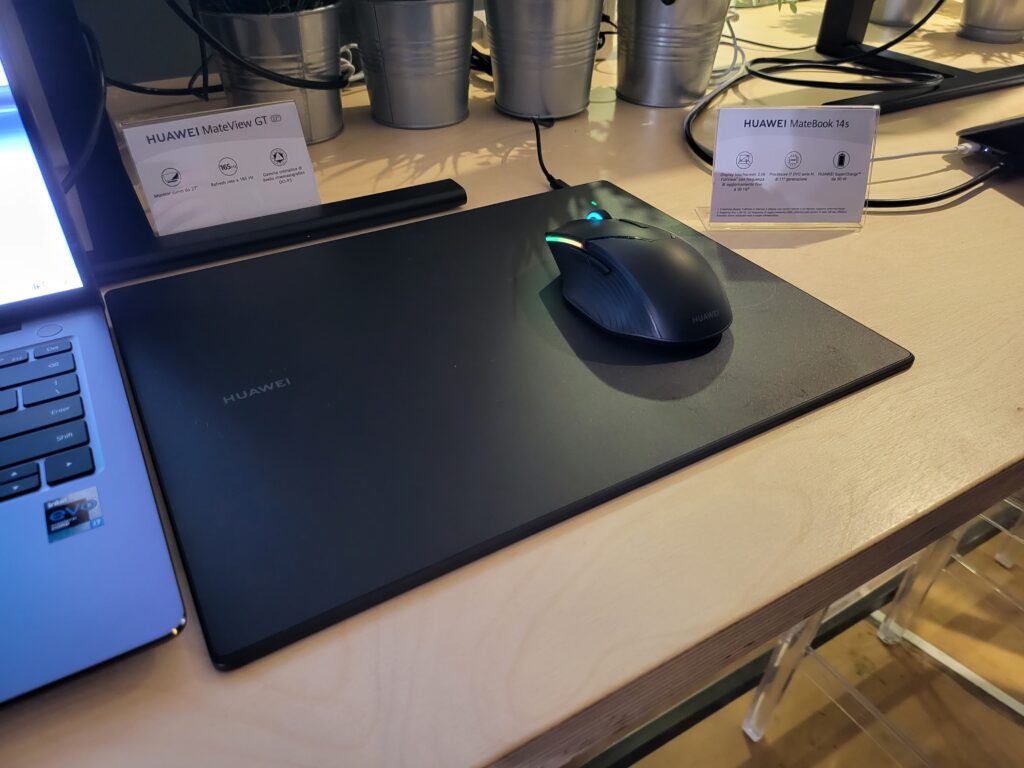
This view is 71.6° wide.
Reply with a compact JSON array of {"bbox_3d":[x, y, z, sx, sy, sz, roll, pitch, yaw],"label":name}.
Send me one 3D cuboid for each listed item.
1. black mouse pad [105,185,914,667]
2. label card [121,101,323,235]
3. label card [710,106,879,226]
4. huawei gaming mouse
[{"bbox_3d":[-0.012,-0.031,0.381,0.343,0.008,0.264,-19,42,-24],"label":"black mouse pad"},{"bbox_3d":[-0.181,-0.135,0.459,0.107,0.077,0.005,-21,24,-26],"label":"label card"},{"bbox_3d":[0.190,-0.147,0.483,0.107,0.077,0.005,0,19,-2],"label":"label card"},{"bbox_3d":[0.066,-0.063,0.385,0.070,0.040,0.121,-19,42,-24],"label":"huawei gaming mouse"}]

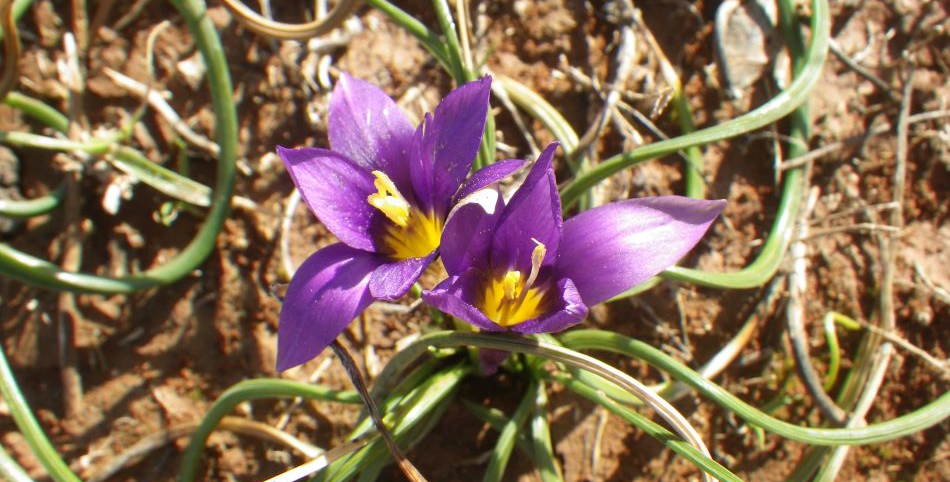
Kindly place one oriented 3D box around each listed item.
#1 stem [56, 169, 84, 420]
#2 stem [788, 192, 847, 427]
[{"bbox_3d":[-0.096,0.010,0.205,0.005,0.005,0.070,-12,58,-7],"label":"stem"},{"bbox_3d":[0.080,0.013,0.203,0.011,0.005,0.064,5,57,3],"label":"stem"}]

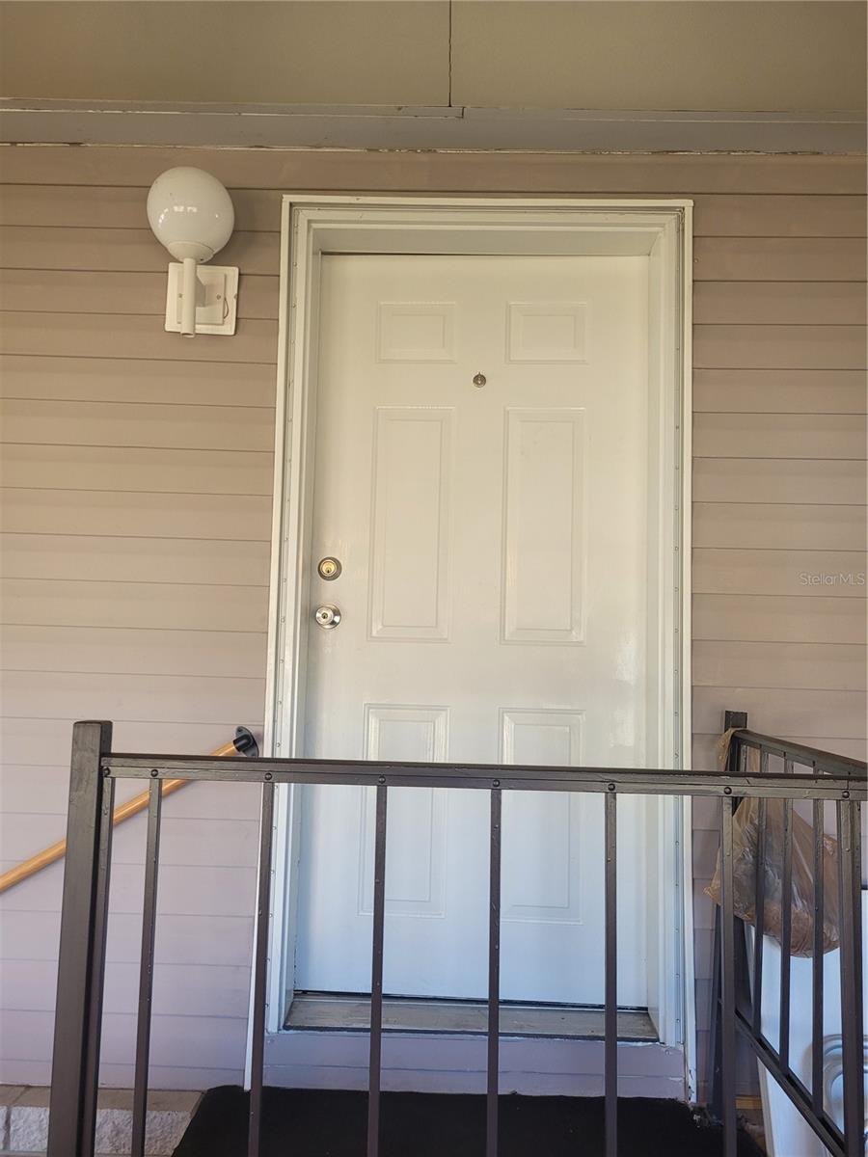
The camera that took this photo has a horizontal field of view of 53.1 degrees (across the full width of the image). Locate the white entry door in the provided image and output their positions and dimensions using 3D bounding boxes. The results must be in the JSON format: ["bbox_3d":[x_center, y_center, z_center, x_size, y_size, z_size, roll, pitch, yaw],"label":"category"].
[{"bbox_3d":[0.113,0.090,2.280,0.895,1.945,0.045,1,-5,1],"label":"white entry door"}]

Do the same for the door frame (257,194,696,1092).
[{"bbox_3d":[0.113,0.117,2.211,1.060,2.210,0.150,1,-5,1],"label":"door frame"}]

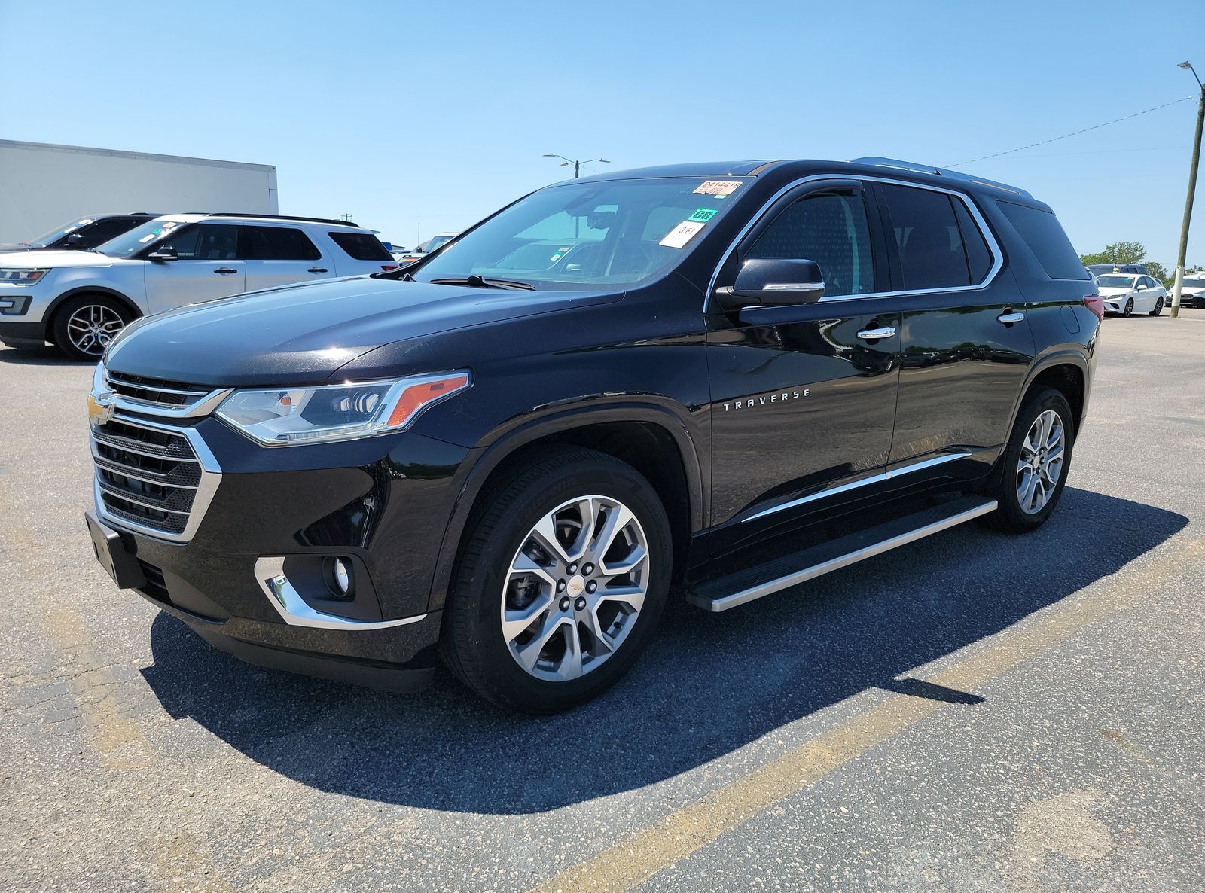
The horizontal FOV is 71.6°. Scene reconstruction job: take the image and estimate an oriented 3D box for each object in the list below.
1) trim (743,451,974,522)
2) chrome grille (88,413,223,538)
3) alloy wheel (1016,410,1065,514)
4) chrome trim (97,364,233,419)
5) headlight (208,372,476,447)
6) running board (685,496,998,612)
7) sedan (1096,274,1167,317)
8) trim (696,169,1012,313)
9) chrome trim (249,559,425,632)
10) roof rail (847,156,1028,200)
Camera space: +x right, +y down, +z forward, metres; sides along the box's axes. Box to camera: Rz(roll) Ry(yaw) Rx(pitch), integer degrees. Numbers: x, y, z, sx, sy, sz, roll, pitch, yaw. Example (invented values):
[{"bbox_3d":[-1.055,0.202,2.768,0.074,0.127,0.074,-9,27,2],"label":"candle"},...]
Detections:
[{"bbox_3d":[1.071,0.136,3.330,1.590,0.055,0.040,-11,16,-39],"label":"trim"},{"bbox_3d":[-1.392,0.024,2.460,0.190,0.350,1.280,-8,14,-40],"label":"chrome grille"},{"bbox_3d":[2.234,0.069,4.424,0.545,0.545,0.190,-8,14,-40],"label":"alloy wheel"},{"bbox_3d":[-1.369,-0.180,2.438,0.190,0.120,1.300,-8,14,-40],"label":"chrome trim"},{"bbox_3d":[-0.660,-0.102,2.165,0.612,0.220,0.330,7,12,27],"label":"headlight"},{"bbox_3d":[1.049,0.392,3.367,1.980,0.060,0.165,-8,14,-40],"label":"running board"},{"bbox_3d":[18.620,-5.445,30.100,4.880,1.445,1.840,-8,14,-38],"label":"sedan"},{"bbox_3d":[1.069,-0.797,3.303,2.100,0.510,0.200,-8,14,-40],"label":"trim"},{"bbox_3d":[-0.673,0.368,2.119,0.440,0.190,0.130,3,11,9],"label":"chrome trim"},{"bbox_3d":[1.675,-1.271,4.016,1.770,0.075,0.065,-8,14,-40],"label":"roof rail"}]

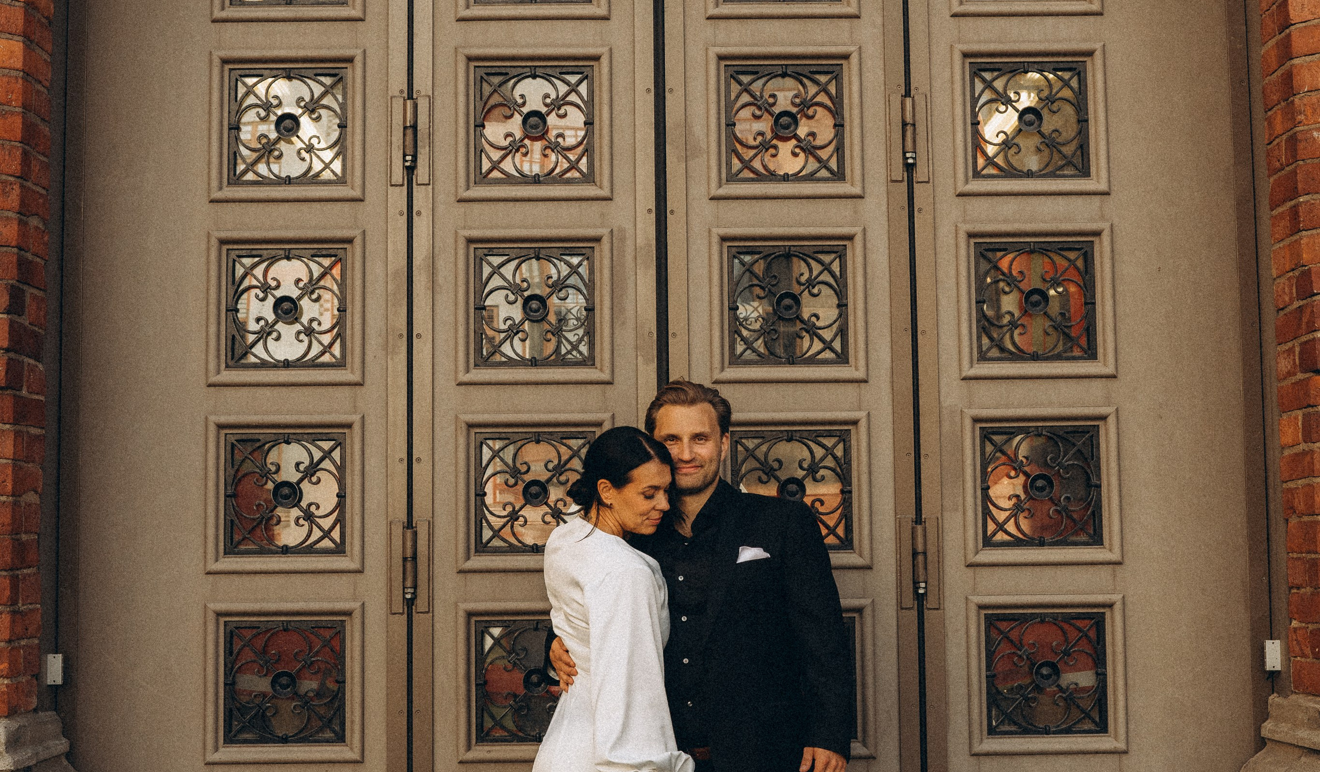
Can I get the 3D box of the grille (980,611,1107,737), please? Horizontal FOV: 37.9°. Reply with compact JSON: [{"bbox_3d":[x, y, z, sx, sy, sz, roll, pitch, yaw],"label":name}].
[{"bbox_3d":[1.031,0.767,5.123,0.322,0.322,0.045,-1,-6,-1],"label":"grille"}]

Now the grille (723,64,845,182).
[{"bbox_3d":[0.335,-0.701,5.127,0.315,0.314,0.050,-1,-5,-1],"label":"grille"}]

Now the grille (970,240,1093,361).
[{"bbox_3d":[0.984,-0.222,5.050,0.319,0.323,0.050,-1,-5,-1],"label":"grille"}]

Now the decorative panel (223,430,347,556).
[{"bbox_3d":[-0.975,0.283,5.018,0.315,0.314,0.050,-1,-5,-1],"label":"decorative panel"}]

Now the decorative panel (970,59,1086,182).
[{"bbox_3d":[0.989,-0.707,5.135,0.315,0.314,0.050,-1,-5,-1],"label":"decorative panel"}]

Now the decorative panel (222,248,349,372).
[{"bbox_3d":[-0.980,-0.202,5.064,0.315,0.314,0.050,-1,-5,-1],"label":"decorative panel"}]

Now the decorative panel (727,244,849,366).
[{"bbox_3d":[0.348,-0.221,5.212,0.322,0.322,0.045,-1,-6,-1],"label":"decorative panel"}]

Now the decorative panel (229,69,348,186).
[{"bbox_3d":[-0.979,-0.680,5.070,0.319,0.317,0.050,-1,-5,-1],"label":"decorative panel"}]

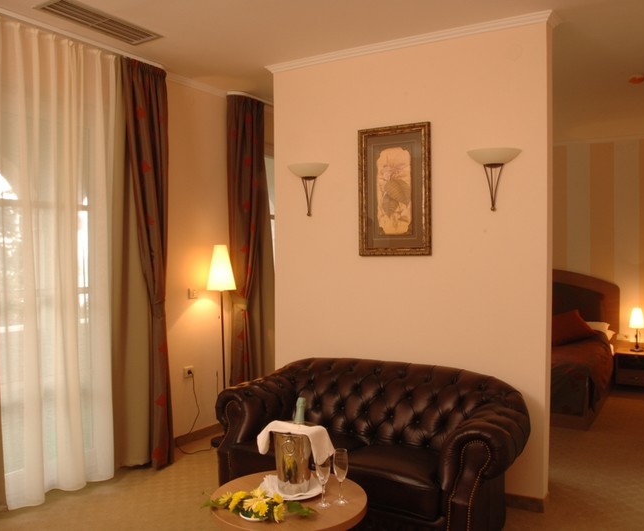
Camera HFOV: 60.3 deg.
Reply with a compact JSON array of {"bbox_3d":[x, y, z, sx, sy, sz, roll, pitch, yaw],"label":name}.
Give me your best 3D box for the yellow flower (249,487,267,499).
[{"bbox_3d":[-0.248,0.875,2.130,0.072,0.045,0.060,0,1,3],"label":"yellow flower"}]

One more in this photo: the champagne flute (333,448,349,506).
[{"bbox_3d":[0.073,0.829,2.197,0.060,0.213,0.060,0,1,0],"label":"champagne flute"}]

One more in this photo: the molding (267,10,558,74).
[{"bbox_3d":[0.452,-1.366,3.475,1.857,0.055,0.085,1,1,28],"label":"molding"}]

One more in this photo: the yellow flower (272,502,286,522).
[{"bbox_3d":[-0.157,0.913,2.050,0.055,0.062,0.058,0,1,-3],"label":"yellow flower"}]

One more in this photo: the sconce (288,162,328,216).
[{"bbox_3d":[-0.093,-0.526,3.837,0.285,0.360,0.160,1,2,29],"label":"sconce"}]

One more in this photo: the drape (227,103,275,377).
[{"bbox_3d":[-0.578,0.005,4.626,0.180,2.687,0.410,1,1,35],"label":"drape"}]

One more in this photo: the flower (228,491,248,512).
[{"bbox_3d":[-0.315,0.889,2.090,0.070,0.070,0.075,-1,1,-17],"label":"flower"}]

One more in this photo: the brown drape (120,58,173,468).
[{"bbox_3d":[-1.242,0.022,3.934,0.190,2.790,0.350,1,2,33],"label":"brown drape"}]

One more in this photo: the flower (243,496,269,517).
[{"bbox_3d":[-0.244,0.899,2.070,0.100,0.058,0.075,0,1,3],"label":"flower"}]

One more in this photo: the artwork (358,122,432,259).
[{"bbox_3d":[0.449,-0.466,3.480,0.479,0.811,0.030,1,1,28],"label":"artwork"}]

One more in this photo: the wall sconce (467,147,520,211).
[{"bbox_3d":[0.970,-0.478,3.123,0.288,0.355,0.150,1,1,28],"label":"wall sconce"}]

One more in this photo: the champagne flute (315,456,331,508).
[{"bbox_3d":[0.006,0.836,2.165,0.058,0.207,0.058,0,1,-3],"label":"champagne flute"}]

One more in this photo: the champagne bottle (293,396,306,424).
[{"bbox_3d":[-0.096,0.725,2.360,0.088,0.320,0.088,5,-3,0],"label":"champagne bottle"}]

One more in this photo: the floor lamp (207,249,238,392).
[{"bbox_3d":[-0.783,0.625,4.436,0.250,1.578,0.250,0,1,0],"label":"floor lamp"}]

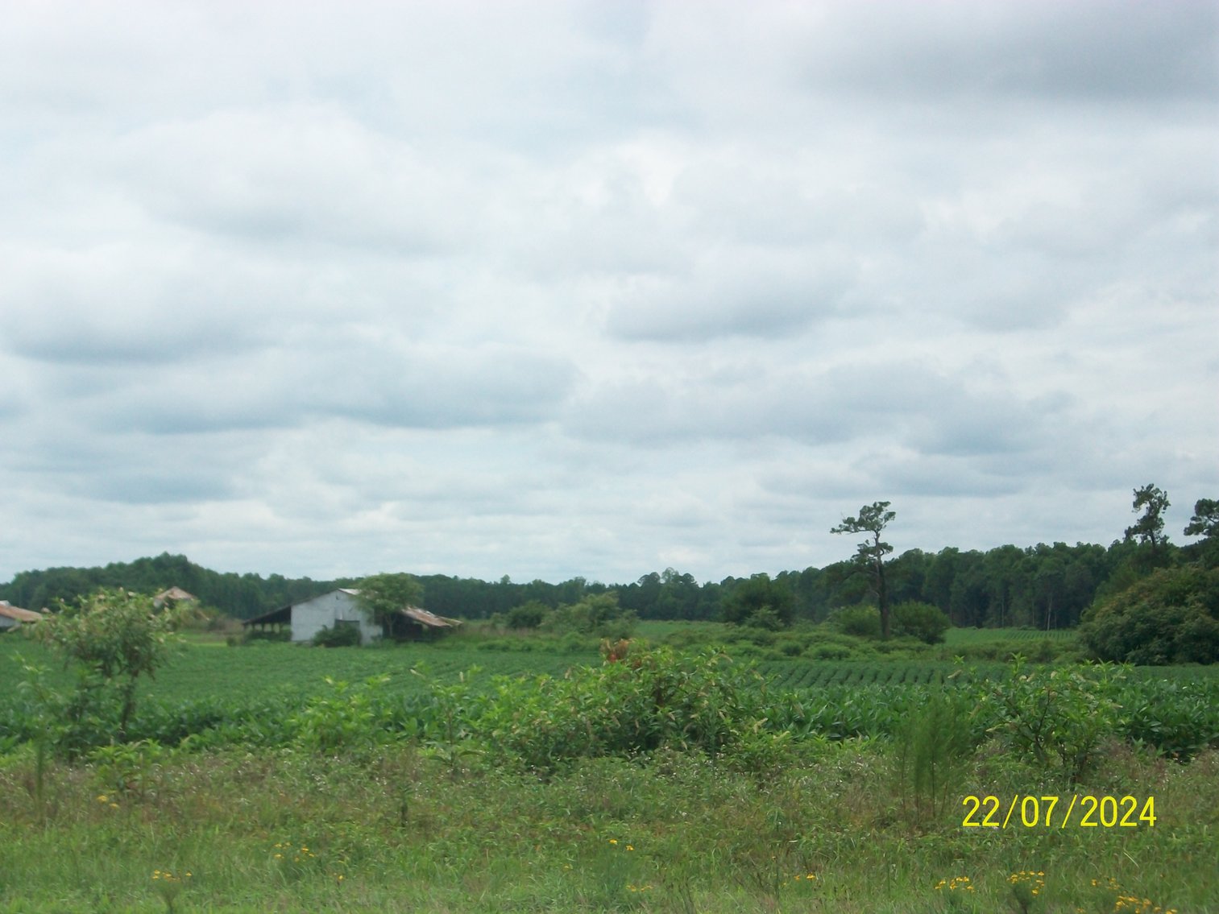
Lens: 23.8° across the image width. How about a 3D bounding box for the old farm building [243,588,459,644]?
[{"bbox_3d":[-19.357,12.061,217.000,14.400,4.400,11.000,0,-3,8],"label":"old farm building"}]

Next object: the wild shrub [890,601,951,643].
[{"bbox_3d":[24.226,12.876,225.000,4.600,3.400,4.200,0,-3,0],"label":"wild shrub"}]

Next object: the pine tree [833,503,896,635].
[{"bbox_3d":[20.427,9.106,232.000,5.000,11.200,4.600,0,-3,0],"label":"pine tree"}]

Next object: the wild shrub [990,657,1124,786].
[{"bbox_3d":[3.858,2.292,25.000,1.130,1.090,1.000,0,-3,0],"label":"wild shrub"}]

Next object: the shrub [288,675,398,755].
[{"bbox_3d":[-2.585,2.498,28.000,1.030,0.780,0.900,0,-3,0],"label":"shrub"}]

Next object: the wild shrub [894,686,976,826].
[{"bbox_3d":[2.262,2.065,20.000,0.560,0.960,0.500,0,-3,0],"label":"wild shrub"}]

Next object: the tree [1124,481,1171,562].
[{"bbox_3d":[45.689,8.930,245.000,3.800,13.300,3.600,0,-3,0],"label":"tree"}]

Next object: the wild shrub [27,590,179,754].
[{"bbox_3d":[-4.995,2.129,28.500,1.550,1.670,1.400,0,-3,0],"label":"wild shrub"}]

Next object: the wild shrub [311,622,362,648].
[{"bbox_3d":[-19.652,12.864,208.000,3.500,1.900,2.600,0,-3,8],"label":"wild shrub"}]

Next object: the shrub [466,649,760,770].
[{"bbox_3d":[0.093,2.356,27.000,2.650,1.150,1.700,0,-3,0],"label":"shrub"}]

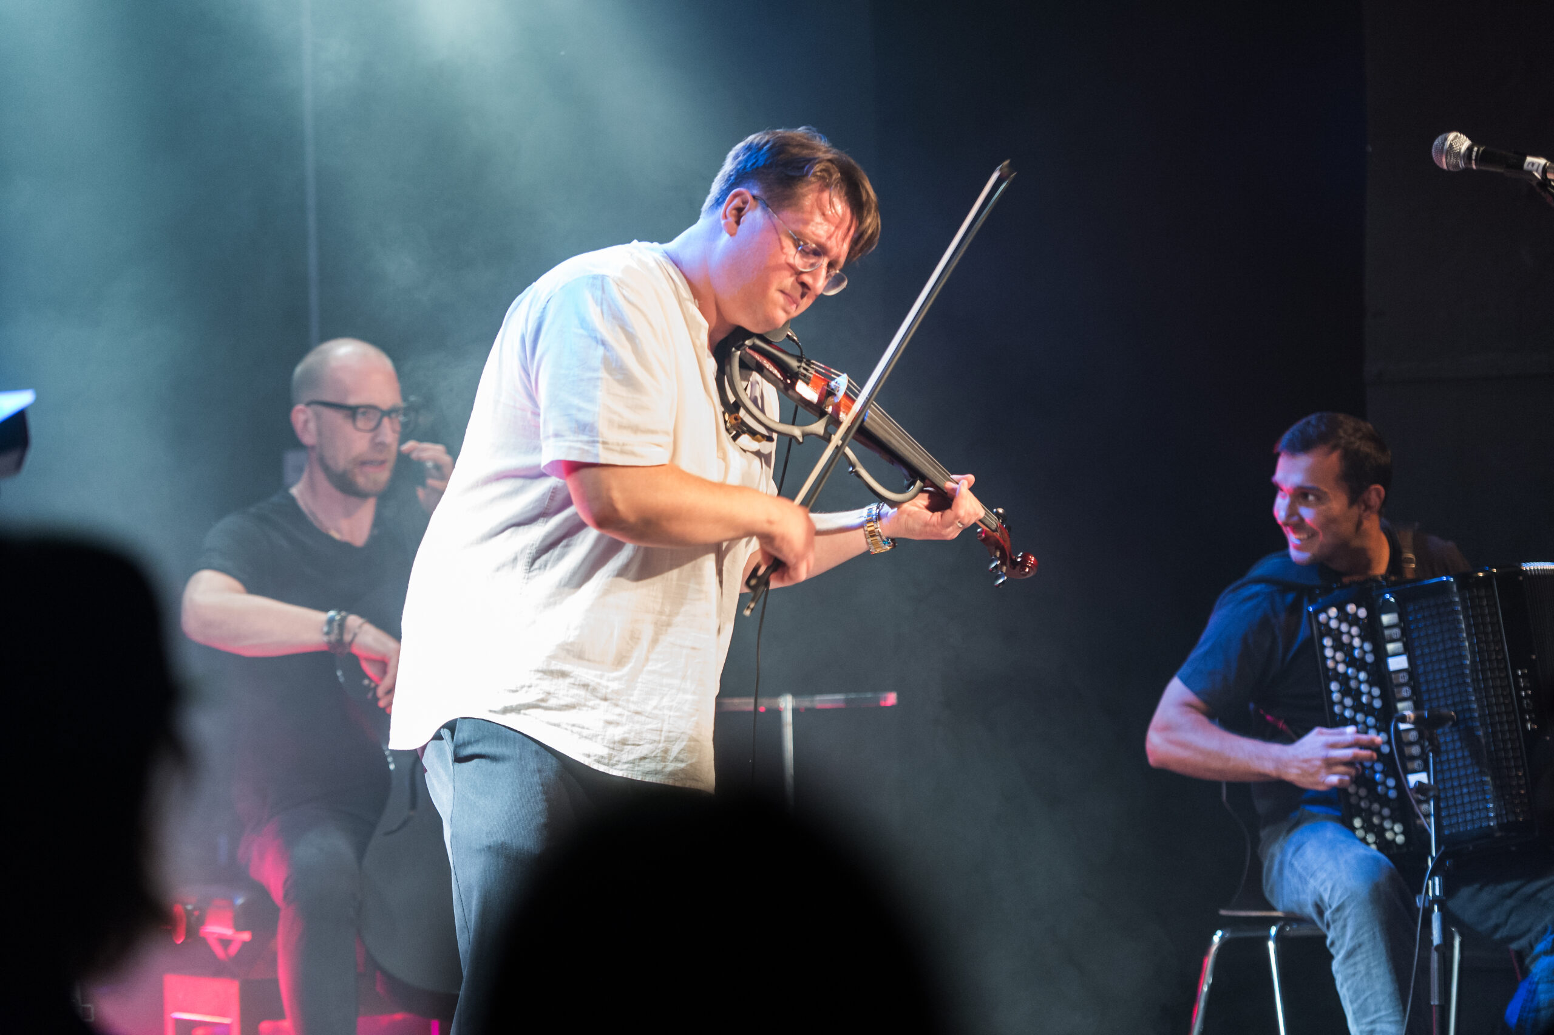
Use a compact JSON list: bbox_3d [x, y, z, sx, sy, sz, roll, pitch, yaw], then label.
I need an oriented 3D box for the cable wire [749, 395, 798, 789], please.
[{"bbox_3d":[-0.004,0.104,7.250,0.070,0.560,0.050,0,-3,0],"label":"cable wire"}]

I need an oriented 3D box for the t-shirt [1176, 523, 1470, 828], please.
[{"bbox_3d":[0.929,0.272,8.750,0.490,0.550,0.320,3,-4,-38],"label":"t-shirt"}]

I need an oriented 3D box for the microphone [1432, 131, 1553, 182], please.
[{"bbox_3d":[0.946,-0.475,6.850,0.163,0.051,0.051,10,-2,10],"label":"microphone"}]

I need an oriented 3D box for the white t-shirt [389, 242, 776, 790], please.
[{"bbox_3d":[-0.273,-0.001,7.200,0.470,0.750,0.560,-2,-4,25],"label":"white t-shirt"}]

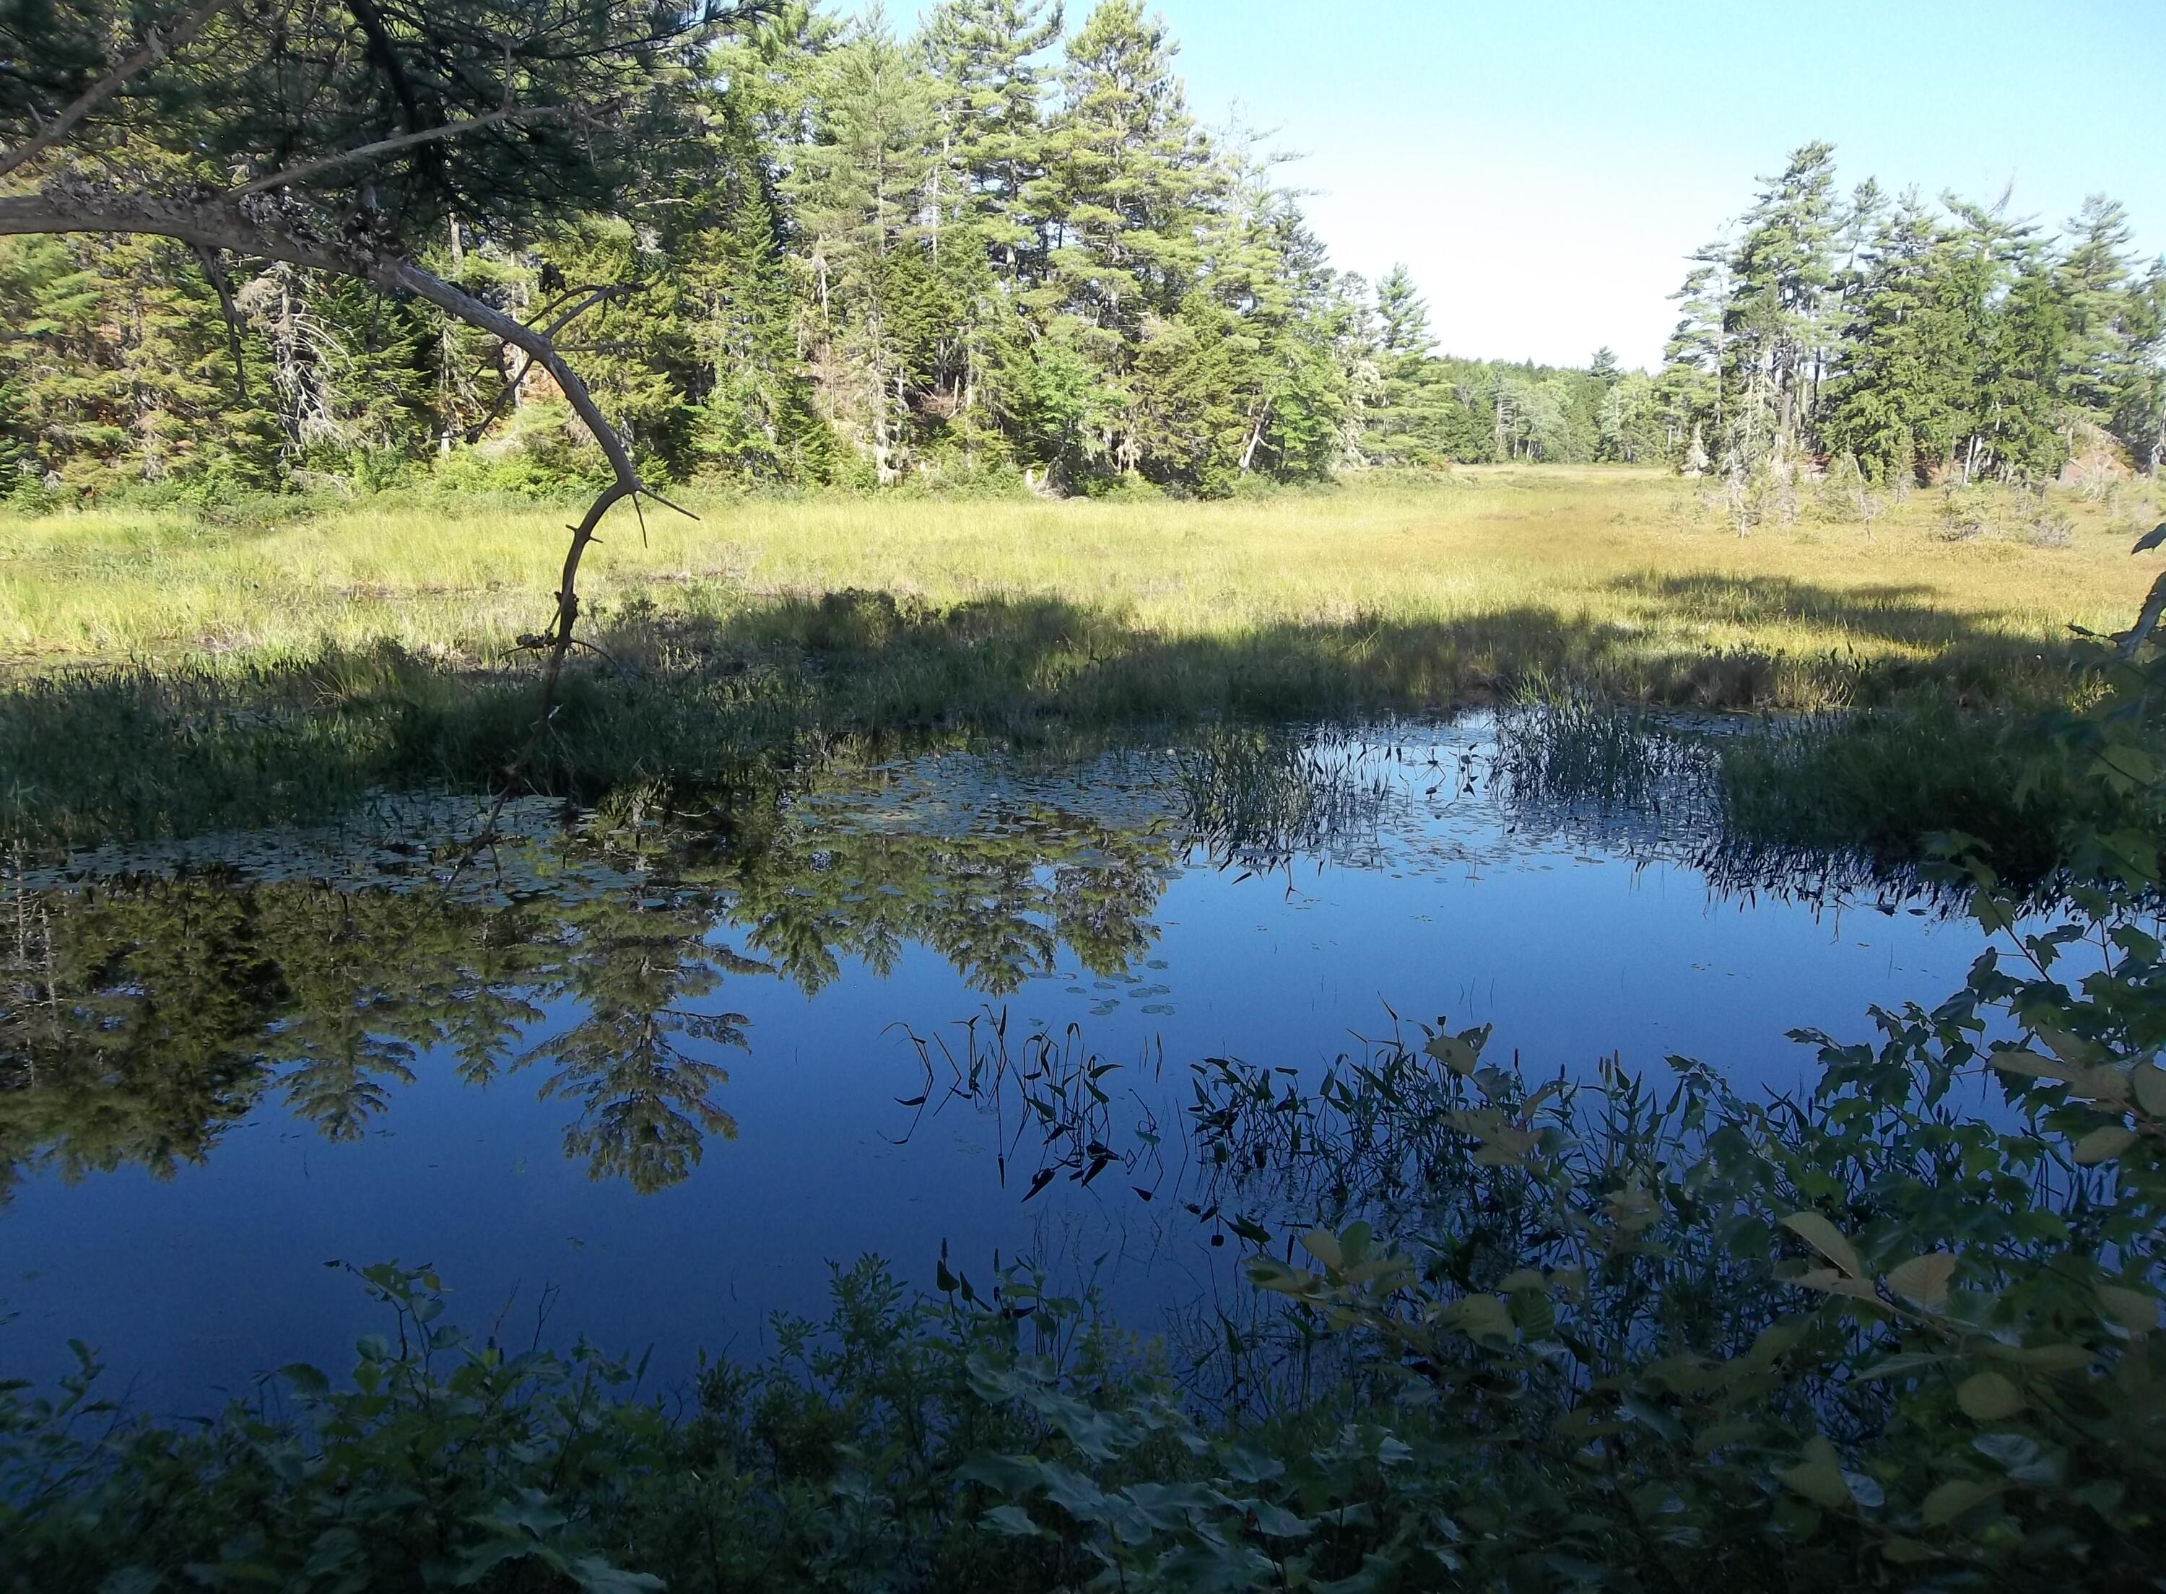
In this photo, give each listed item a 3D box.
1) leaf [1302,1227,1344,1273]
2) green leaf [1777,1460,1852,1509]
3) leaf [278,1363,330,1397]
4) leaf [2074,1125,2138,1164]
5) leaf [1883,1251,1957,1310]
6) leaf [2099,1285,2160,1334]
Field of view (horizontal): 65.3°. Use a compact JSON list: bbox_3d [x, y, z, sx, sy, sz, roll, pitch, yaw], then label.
[{"bbox_3d":[0.256,0.482,1.800,0.044,0.018,0.054,-39,56,-23],"label":"leaf"},{"bbox_3d":[0.650,0.610,1.500,0.058,0.018,0.038,24,52,39],"label":"green leaf"},{"bbox_3d":[-1.060,0.794,2.300,0.076,0.018,0.046,20,34,10],"label":"leaf"},{"bbox_3d":[0.908,0.309,1.500,0.058,0.018,0.038,-22,40,2],"label":"leaf"},{"bbox_3d":[0.743,0.429,1.500,0.056,0.018,0.072,6,31,27],"label":"leaf"},{"bbox_3d":[0.929,0.455,1.500,0.042,0.018,0.050,-41,44,-12],"label":"leaf"}]

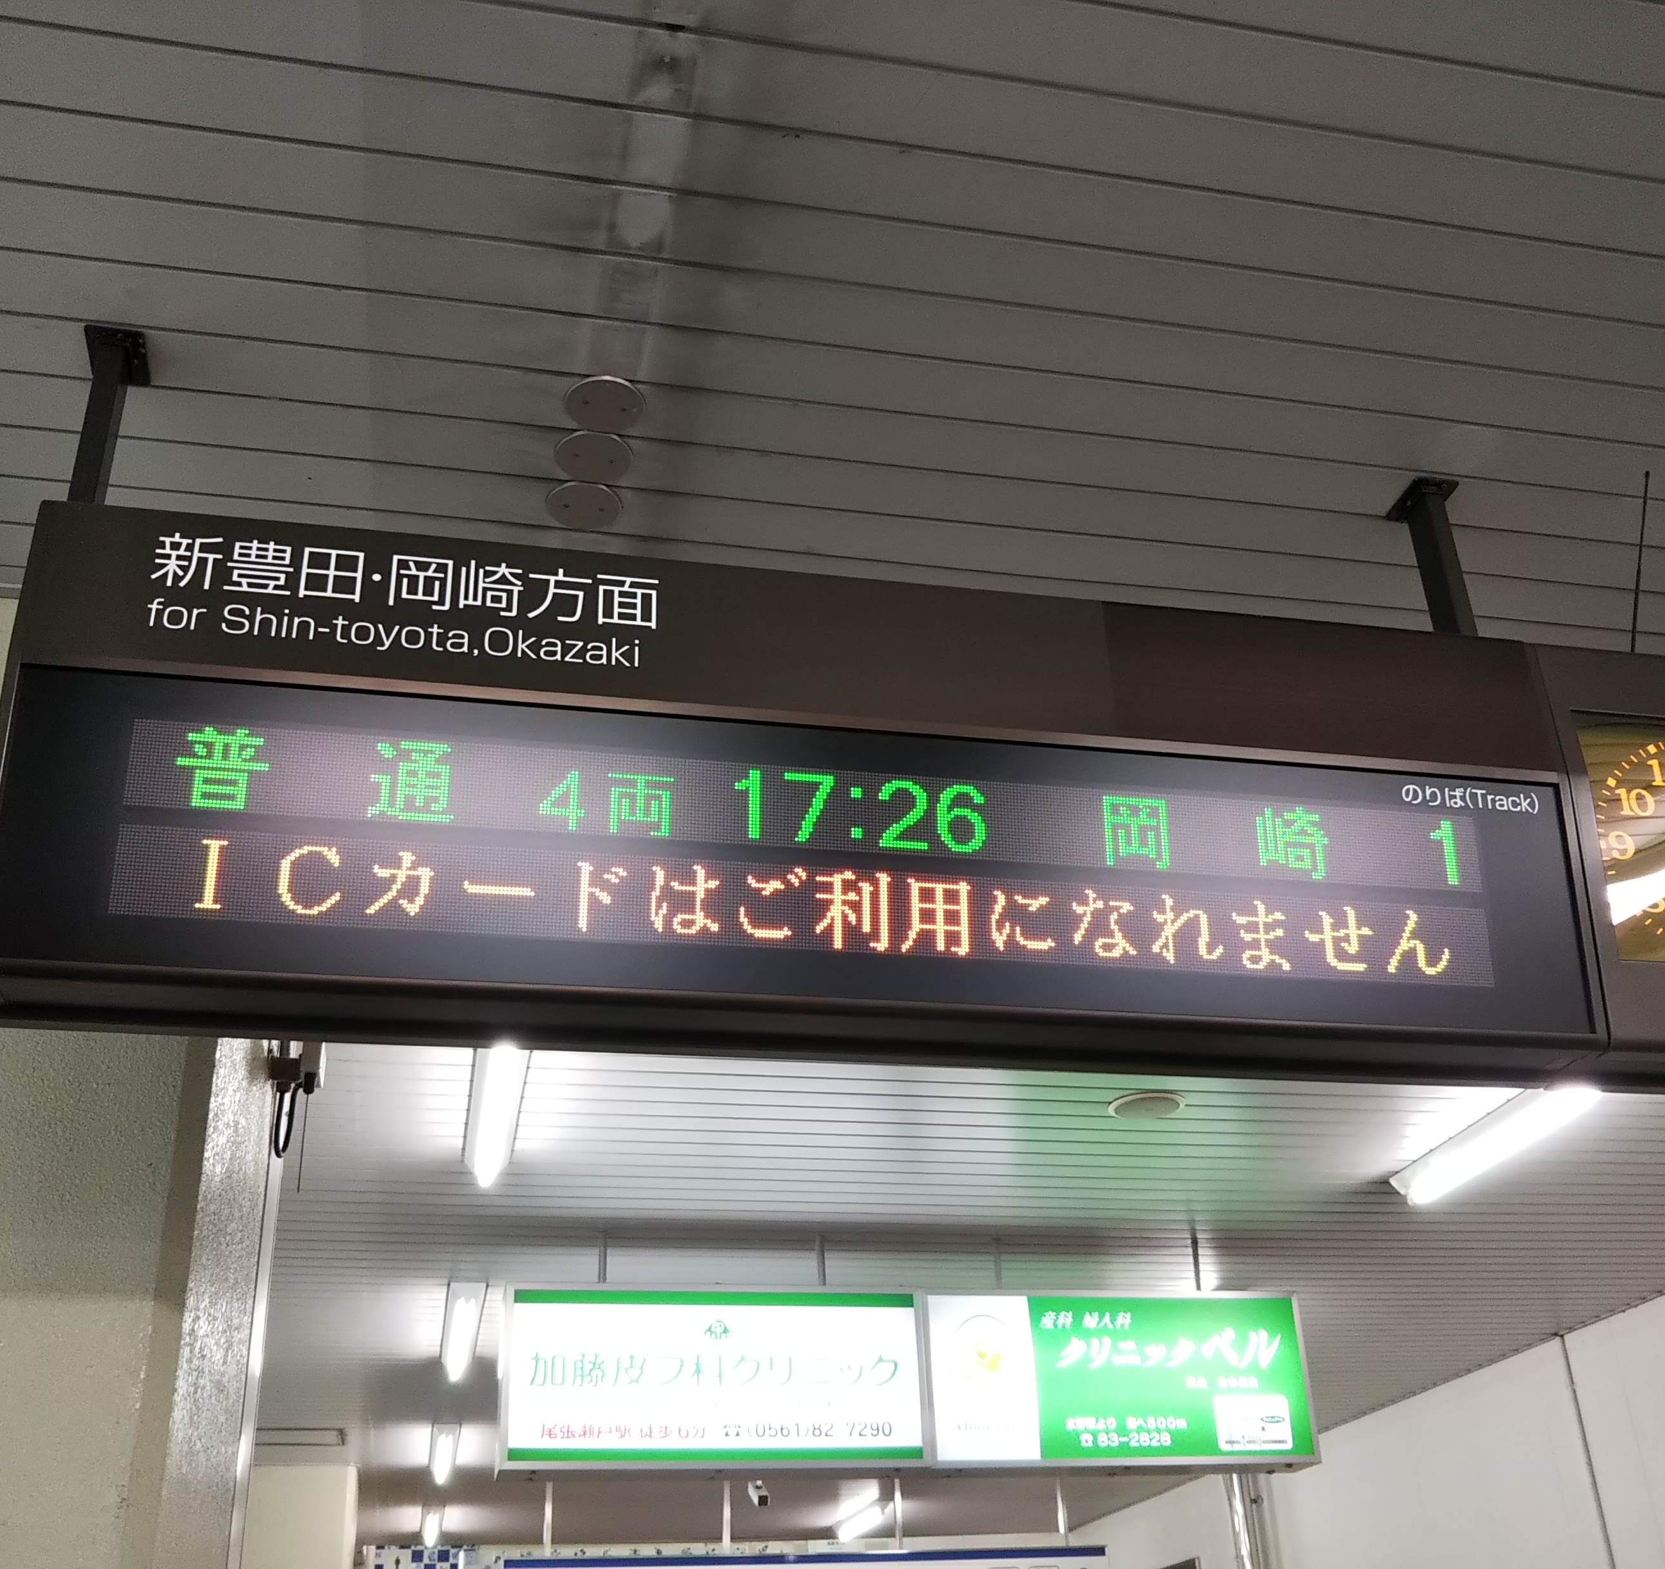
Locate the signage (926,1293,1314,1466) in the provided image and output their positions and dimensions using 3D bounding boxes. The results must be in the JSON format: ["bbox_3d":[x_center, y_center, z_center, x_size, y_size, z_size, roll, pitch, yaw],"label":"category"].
[{"bbox_3d":[0.882,1.887,5.723,1.248,0.522,0.214,4,-30,-12],"label":"signage"}]

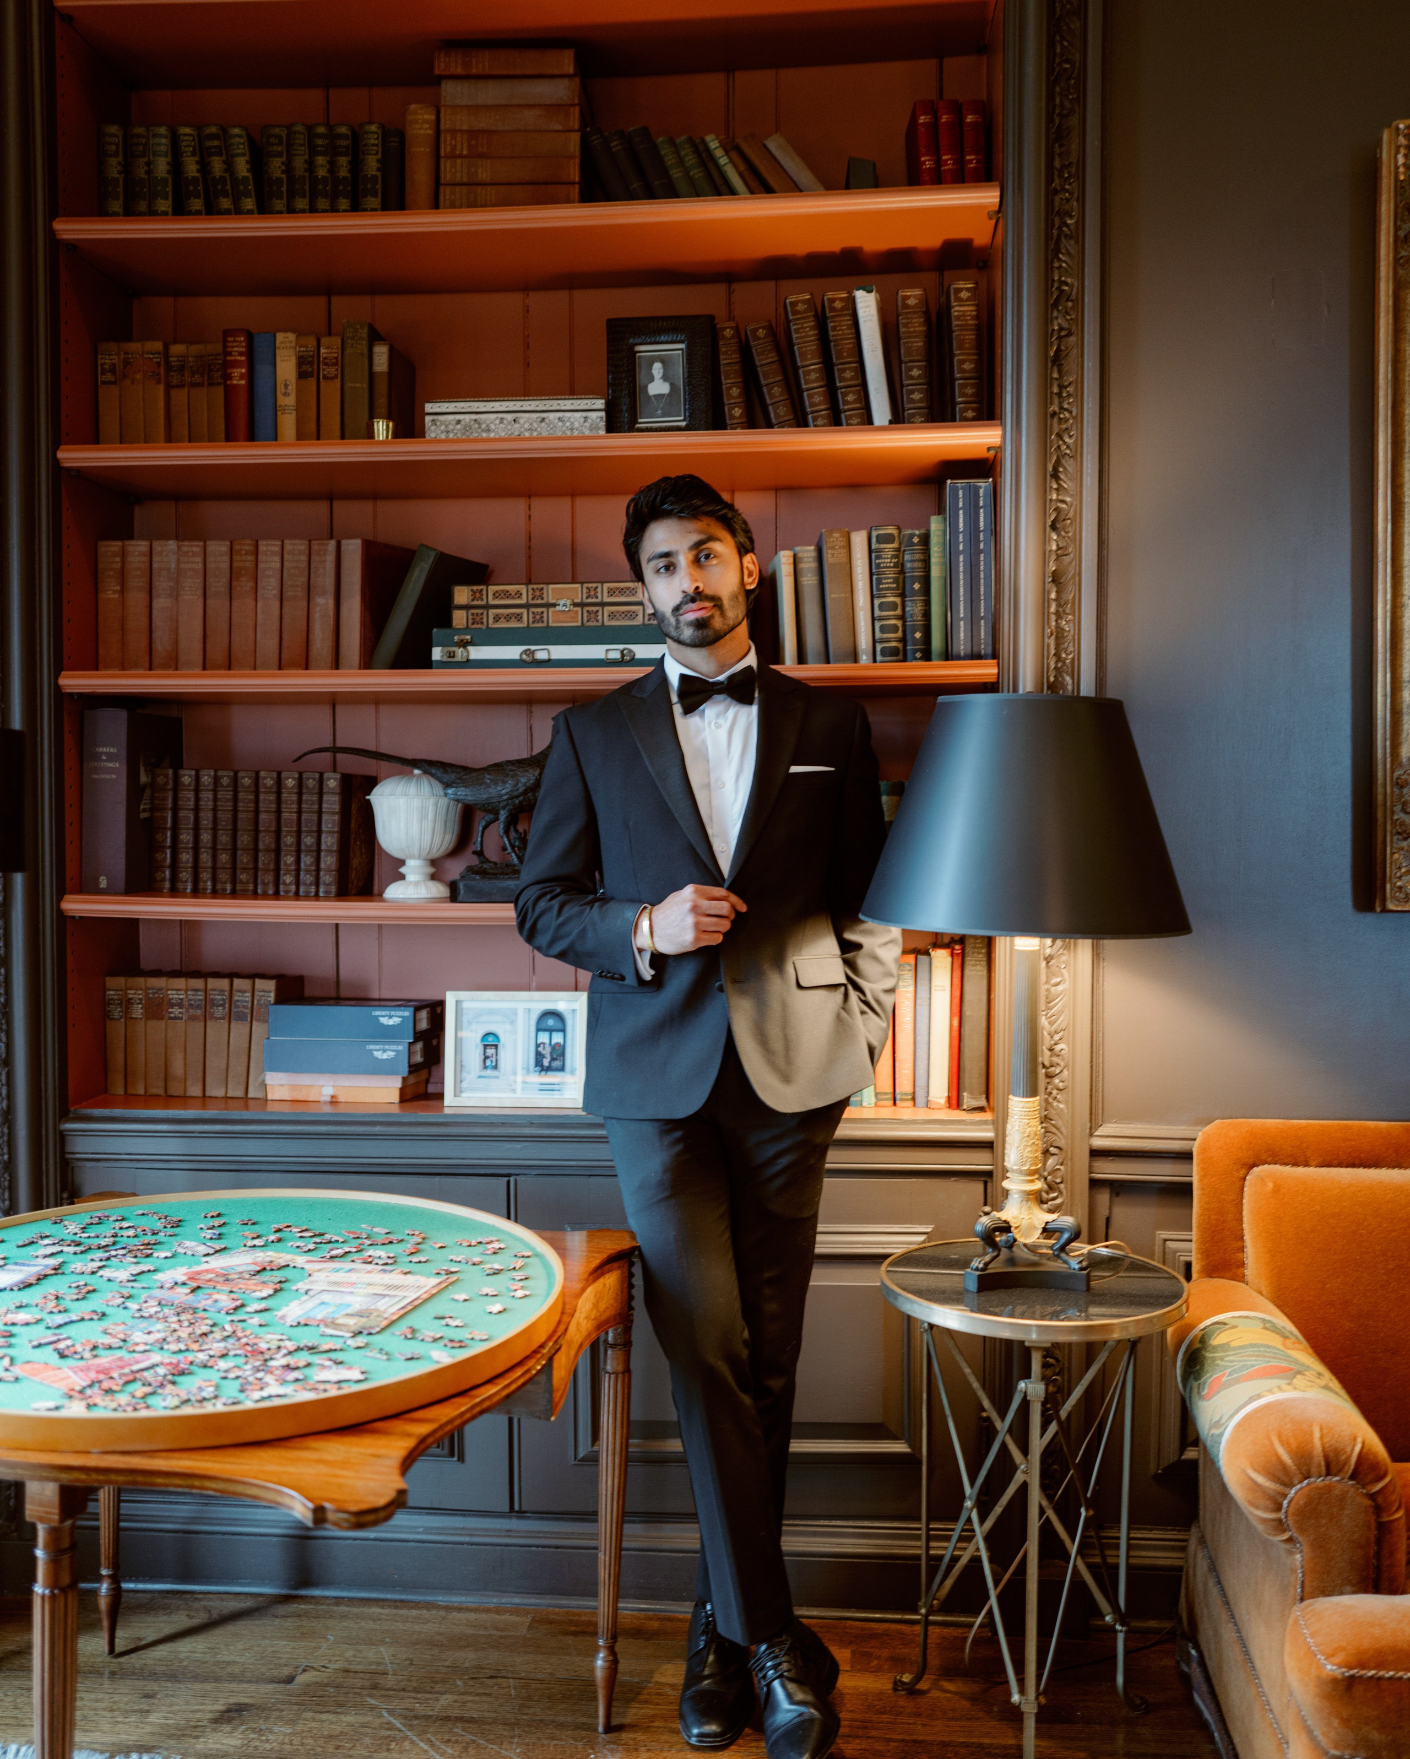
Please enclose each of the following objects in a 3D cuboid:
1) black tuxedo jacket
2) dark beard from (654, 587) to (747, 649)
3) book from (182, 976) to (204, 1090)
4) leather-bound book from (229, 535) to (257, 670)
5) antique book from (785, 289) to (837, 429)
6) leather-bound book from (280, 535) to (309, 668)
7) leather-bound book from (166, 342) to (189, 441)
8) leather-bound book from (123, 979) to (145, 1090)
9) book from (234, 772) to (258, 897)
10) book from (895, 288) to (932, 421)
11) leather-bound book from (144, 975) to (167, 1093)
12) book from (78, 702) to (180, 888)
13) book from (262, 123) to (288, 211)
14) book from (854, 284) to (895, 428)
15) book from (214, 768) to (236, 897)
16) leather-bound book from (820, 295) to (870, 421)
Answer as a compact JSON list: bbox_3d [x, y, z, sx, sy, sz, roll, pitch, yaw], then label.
[{"bbox_3d":[0.005,0.009,2.525,0.591,0.713,0.327,0,2,2],"label":"black tuxedo jacket"},{"bbox_3d":[-0.005,-0.392,2.460,0.130,0.088,0.085,-12,0,8],"label":"dark beard"},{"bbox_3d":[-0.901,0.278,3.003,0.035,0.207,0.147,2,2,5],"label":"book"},{"bbox_3d":[-0.811,-0.481,2.999,0.048,0.243,0.160,1,2,5],"label":"leather-bound book"},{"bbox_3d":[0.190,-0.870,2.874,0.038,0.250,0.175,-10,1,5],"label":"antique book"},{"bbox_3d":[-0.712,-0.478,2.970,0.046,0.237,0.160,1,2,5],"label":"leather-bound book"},{"bbox_3d":[-0.926,-0.846,2.995,0.036,0.213,0.145,0,2,5],"label":"leather-bound book"},{"bbox_3d":[-1.019,0.284,3.045,0.036,0.213,0.150,0,2,5],"label":"leather-bound book"},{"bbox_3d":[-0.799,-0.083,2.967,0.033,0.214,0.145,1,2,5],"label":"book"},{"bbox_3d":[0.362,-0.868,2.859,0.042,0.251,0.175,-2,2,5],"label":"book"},{"bbox_3d":[-0.983,0.284,3.042,0.038,0.214,0.150,1,2,5],"label":"leather-bound book"},{"bbox_3d":[-0.998,-0.135,2.885,0.074,0.311,0.233,1,2,5],"label":"book"},{"bbox_3d":[-0.726,-1.185,2.872,0.042,0.200,0.135,0,2,5],"label":"book"},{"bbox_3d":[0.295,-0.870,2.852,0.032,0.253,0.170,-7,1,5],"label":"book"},{"bbox_3d":[-0.846,-0.086,3.003,0.035,0.223,0.155,2,2,5],"label":"book"},{"bbox_3d":[0.251,-0.871,2.882,0.044,0.256,0.170,-8,1,6],"label":"leather-bound book"}]

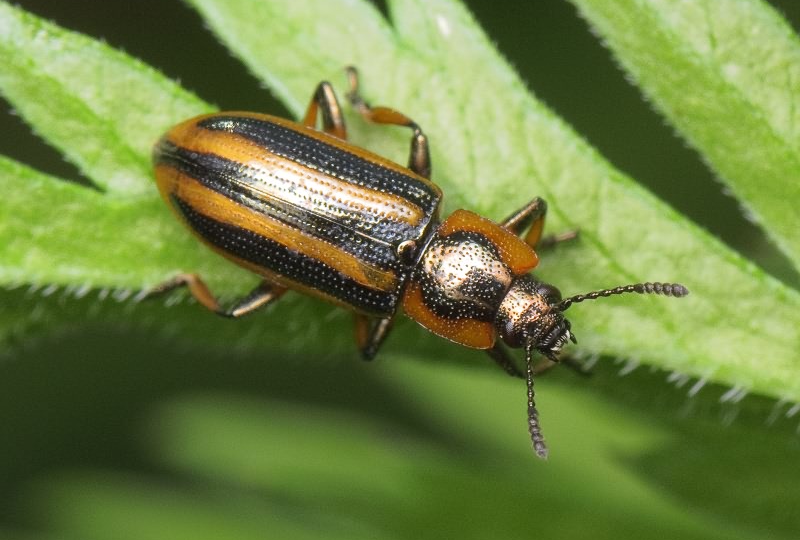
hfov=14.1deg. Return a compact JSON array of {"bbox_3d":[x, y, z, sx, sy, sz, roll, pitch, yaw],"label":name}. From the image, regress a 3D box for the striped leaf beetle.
[{"bbox_3d":[0.000,0.000,0.038,0.006,0.002,0.003,25,92,9],"label":"striped leaf beetle"}]

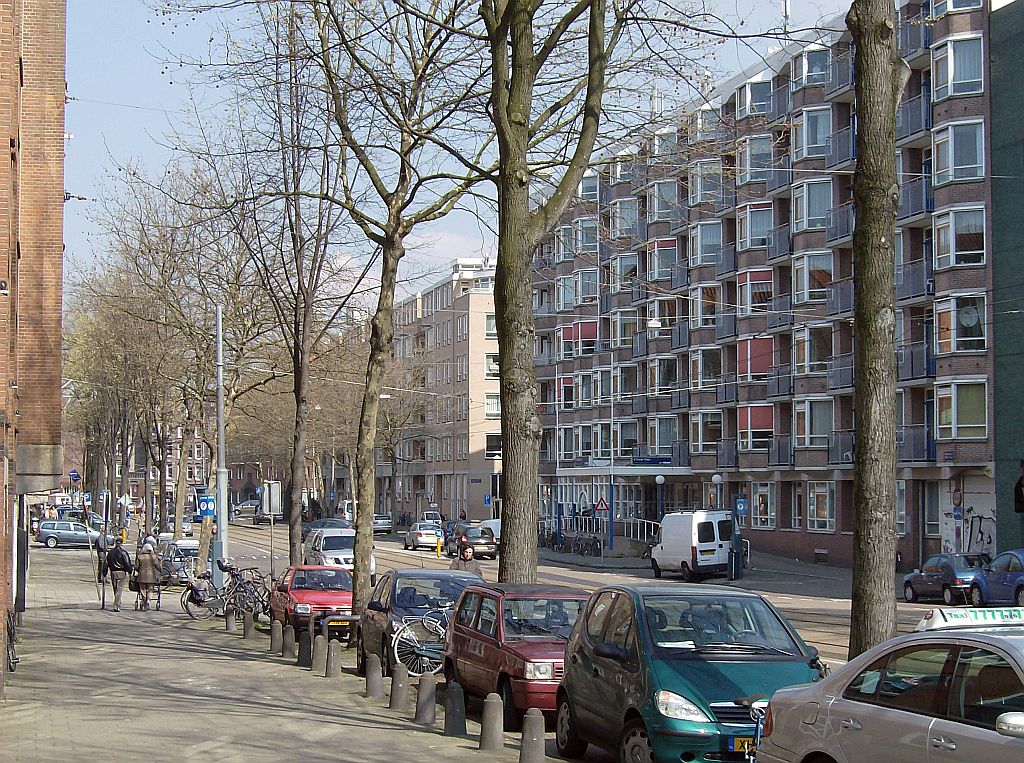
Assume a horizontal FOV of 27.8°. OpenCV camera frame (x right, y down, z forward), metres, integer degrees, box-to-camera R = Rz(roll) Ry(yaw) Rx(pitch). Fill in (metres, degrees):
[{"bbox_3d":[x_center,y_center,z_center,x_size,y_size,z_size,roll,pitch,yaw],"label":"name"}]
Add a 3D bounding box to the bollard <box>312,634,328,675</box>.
[{"bbox_3d":[-2.721,3.839,29.213,0.210,0.500,0.210,1,-3,-13],"label":"bollard"}]

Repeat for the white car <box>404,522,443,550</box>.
[{"bbox_3d":[-4.786,8.505,113.000,1.700,1.450,4.250,1,-3,-13],"label":"white car"}]

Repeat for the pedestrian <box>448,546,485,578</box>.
[{"bbox_3d":[-0.686,3.357,31.454,0.500,1.730,0.350,0,-3,-2],"label":"pedestrian"}]

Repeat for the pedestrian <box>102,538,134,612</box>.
[{"bbox_3d":[-9.021,4.430,47.300,0.660,1.700,0.450,1,-3,-12],"label":"pedestrian"}]

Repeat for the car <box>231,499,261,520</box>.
[{"bbox_3d":[-22.610,11.065,180.000,4.200,1.450,1.750,0,-3,-8],"label":"car"}]

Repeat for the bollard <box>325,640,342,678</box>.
[{"bbox_3d":[-2.377,3.694,27.558,0.210,0.516,0.210,1,-3,-14],"label":"bollard"}]

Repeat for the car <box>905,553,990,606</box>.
[{"bbox_3d":[12.500,5.607,58.700,1.620,1.400,3.800,1,-3,-14],"label":"car"}]

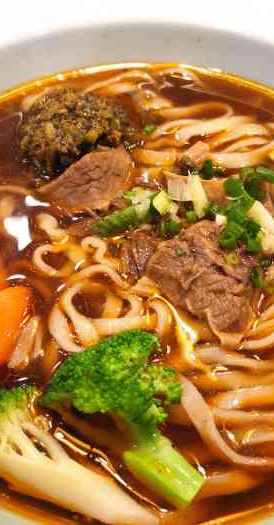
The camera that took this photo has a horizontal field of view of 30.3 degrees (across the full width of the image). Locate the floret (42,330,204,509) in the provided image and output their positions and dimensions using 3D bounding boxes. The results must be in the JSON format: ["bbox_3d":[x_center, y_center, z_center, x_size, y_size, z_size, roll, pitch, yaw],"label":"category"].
[{"bbox_3d":[0.001,0.046,0.150,0.040,0.036,0.054,-32,64,-19],"label":"floret"}]

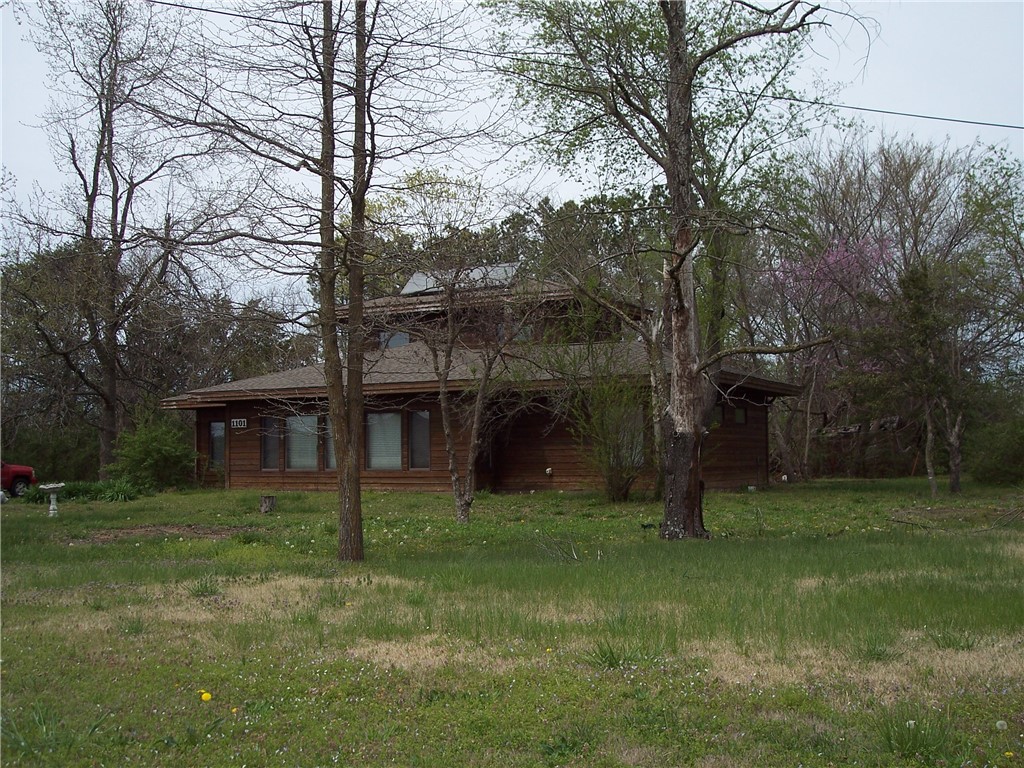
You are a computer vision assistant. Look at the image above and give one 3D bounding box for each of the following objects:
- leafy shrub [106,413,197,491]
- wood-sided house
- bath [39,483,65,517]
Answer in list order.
[{"bbox_3d":[-11.249,2.106,36.000,2.750,2.450,2.600,1,-4,-17],"label":"leafy shrub"},{"bbox_3d":[-1.655,-0.091,36.111,18.900,6.530,10.400,-2,-4,30],"label":"wood-sided house"},{"bbox_3d":[-8.941,2.248,22.400,0.500,0.670,0.500,1,-4,-22],"label":"bath"}]

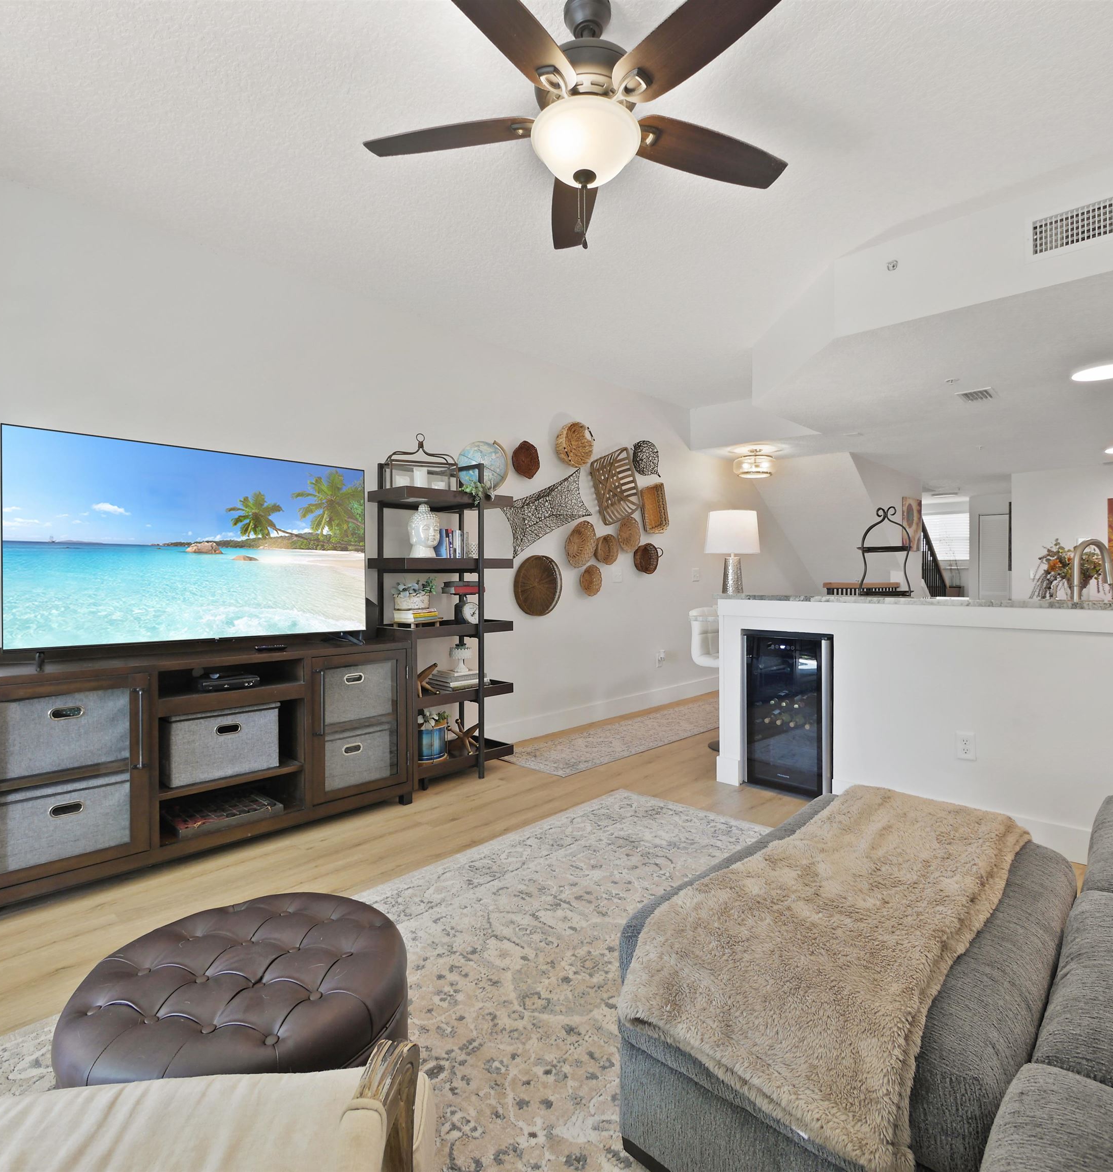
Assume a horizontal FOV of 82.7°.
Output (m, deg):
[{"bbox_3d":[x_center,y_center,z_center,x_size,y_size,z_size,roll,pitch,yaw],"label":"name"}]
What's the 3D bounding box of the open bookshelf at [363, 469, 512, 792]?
[{"bbox_3d":[-0.643,0.204,3.671,0.452,1.774,0.741,1,1,45],"label":"open bookshelf"}]

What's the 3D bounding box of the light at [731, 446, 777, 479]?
[{"bbox_3d":[1.864,-1.149,5.950,0.410,0.300,0.410,1,1,45],"label":"light"}]

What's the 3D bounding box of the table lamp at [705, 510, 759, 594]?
[{"bbox_3d":[1.068,-0.142,3.843,0.335,0.635,0.335,1,1,45],"label":"table lamp"}]

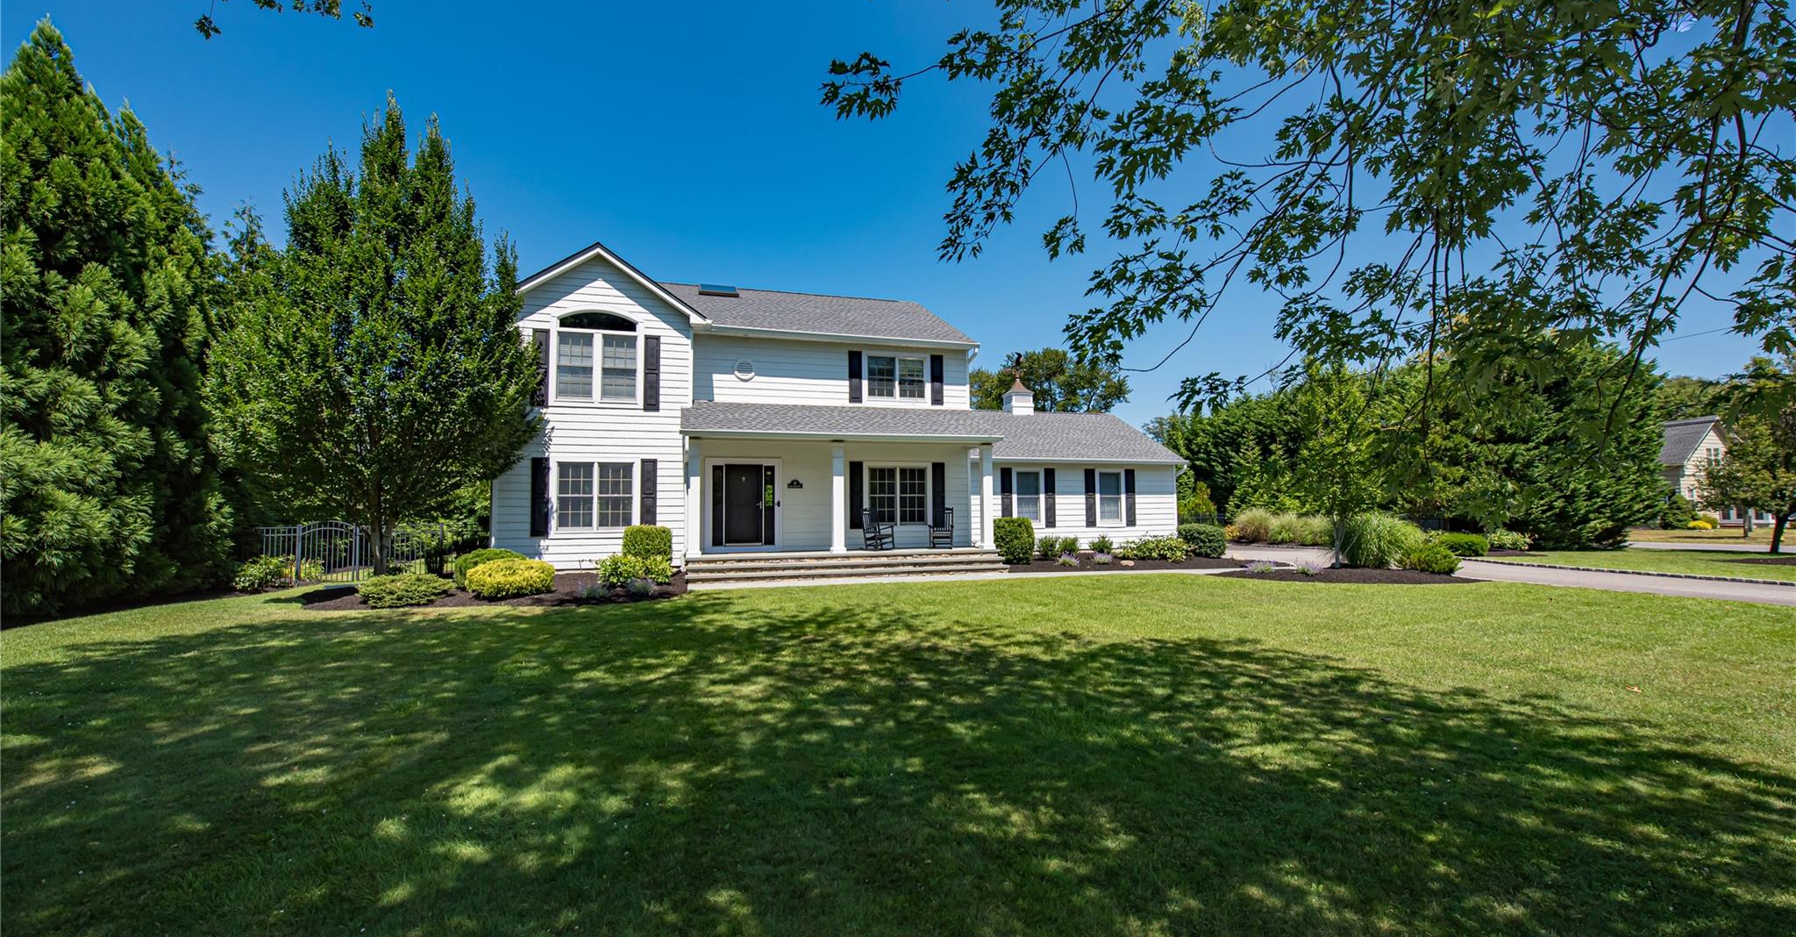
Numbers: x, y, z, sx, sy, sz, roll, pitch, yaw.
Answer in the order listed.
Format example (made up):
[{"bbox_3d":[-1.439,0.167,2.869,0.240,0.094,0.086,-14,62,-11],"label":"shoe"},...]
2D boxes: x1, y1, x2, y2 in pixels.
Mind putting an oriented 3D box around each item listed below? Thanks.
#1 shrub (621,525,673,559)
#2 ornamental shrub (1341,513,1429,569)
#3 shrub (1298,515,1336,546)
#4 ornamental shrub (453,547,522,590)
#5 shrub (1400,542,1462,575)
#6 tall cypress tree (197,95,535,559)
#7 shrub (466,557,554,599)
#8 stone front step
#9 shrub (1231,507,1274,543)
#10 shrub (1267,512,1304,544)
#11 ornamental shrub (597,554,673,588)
[{"bbox_3d":[-5.657,1.871,15.800,1.070,1.120,1.050,1,-3,-17],"label":"shrub"},{"bbox_3d":[11.836,1.724,17.050,1.700,1.300,1.600,-3,-4,35],"label":"ornamental shrub"},{"bbox_3d":[15.594,2.258,26.000,1.300,1.150,1.250,-2,-4,31],"label":"shrub"},{"bbox_3d":[-8.565,2.071,14.700,1.450,0.720,1.400,1,-3,-17],"label":"ornamental shrub"},{"bbox_3d":[12.734,2.122,16.700,1.220,0.670,1.200,1,-3,-17],"label":"shrub"},{"bbox_3d":[-10.089,-2.381,13.700,5.150,9.500,5.000,2,-4,-37],"label":"tall cypress tree"},{"bbox_3d":[-7.569,2.092,13.600,1.520,0.690,1.450,1,-3,-17],"label":"shrub"},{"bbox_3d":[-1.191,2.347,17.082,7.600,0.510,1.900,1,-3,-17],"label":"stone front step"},{"bbox_3d":[14.081,2.243,27.700,1.500,1.400,1.400,-2,-4,27],"label":"shrub"},{"bbox_3d":[15.527,2.387,28.000,1.300,1.200,1.300,1,-3,-17],"label":"shrub"},{"bbox_3d":[-5.477,2.066,14.500,1.400,0.620,0.950,1,-3,-17],"label":"ornamental shrub"}]

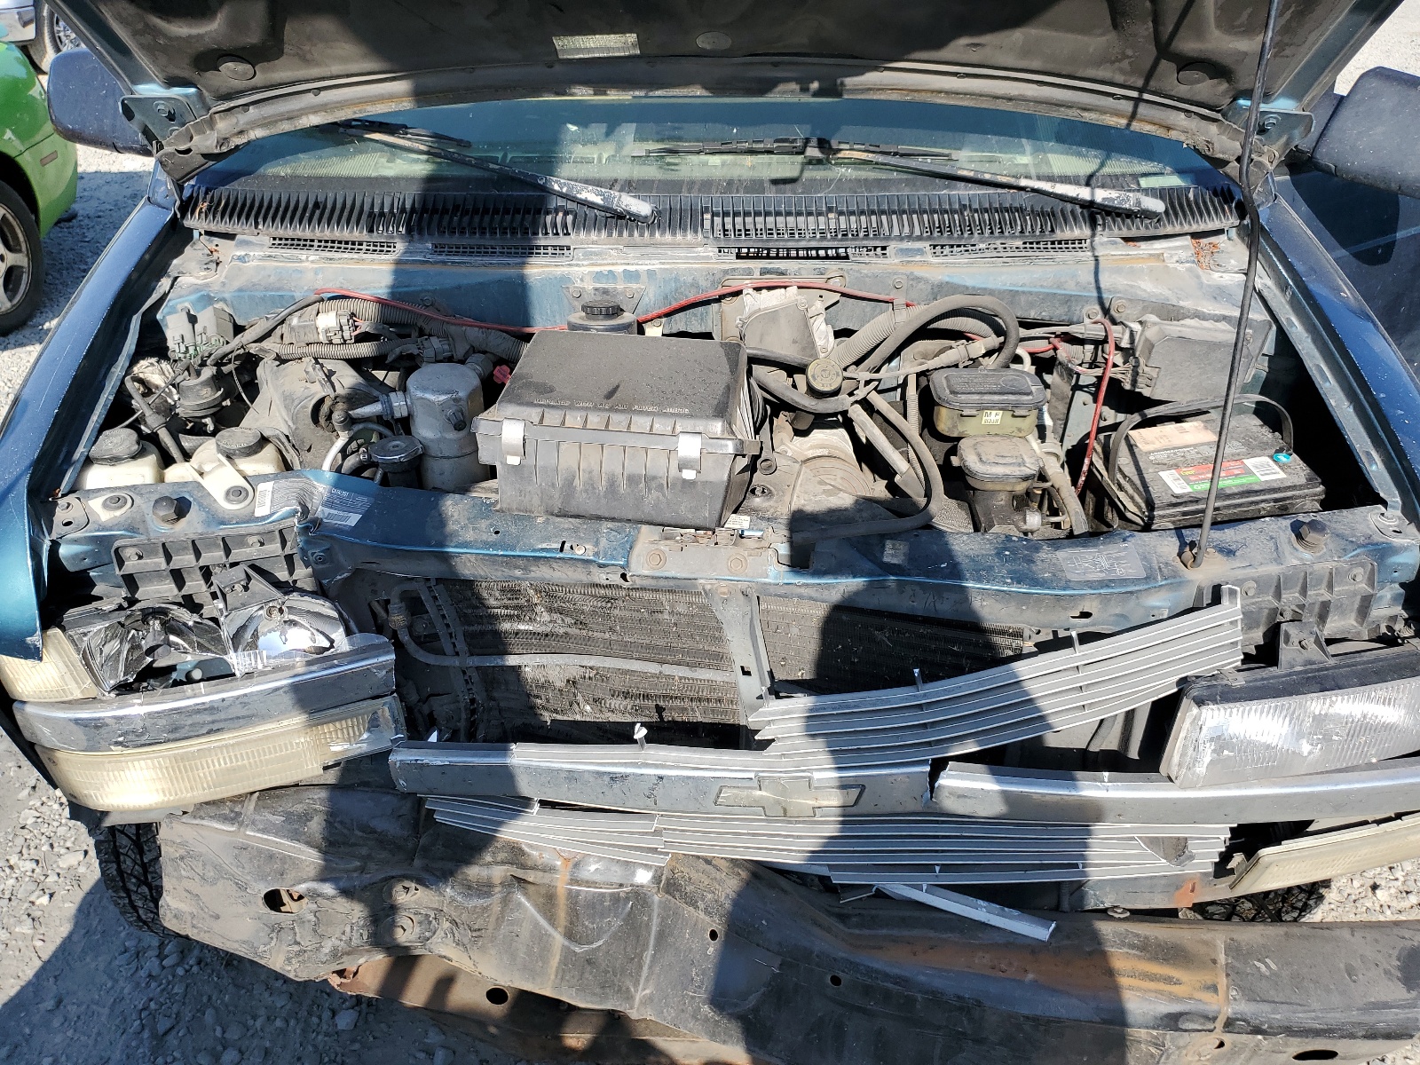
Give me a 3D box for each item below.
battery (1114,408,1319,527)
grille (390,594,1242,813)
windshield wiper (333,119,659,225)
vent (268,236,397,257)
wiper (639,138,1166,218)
[{"bbox_3d":[0.649,-0.022,1.453,0.235,0.186,0.180,-4,35,-6],"label":"battery"},{"bbox_3d":[0.109,0.193,1.133,0.922,0.203,0.134,-1,35,-2],"label":"grille"},{"bbox_3d":[-0.398,-0.583,1.621,0.749,0.060,0.061,19,76,17],"label":"windshield wiper"},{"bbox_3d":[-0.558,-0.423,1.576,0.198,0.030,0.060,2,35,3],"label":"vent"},{"bbox_3d":[0.274,-0.554,1.613,0.778,0.072,0.097,9,75,10],"label":"wiper"}]

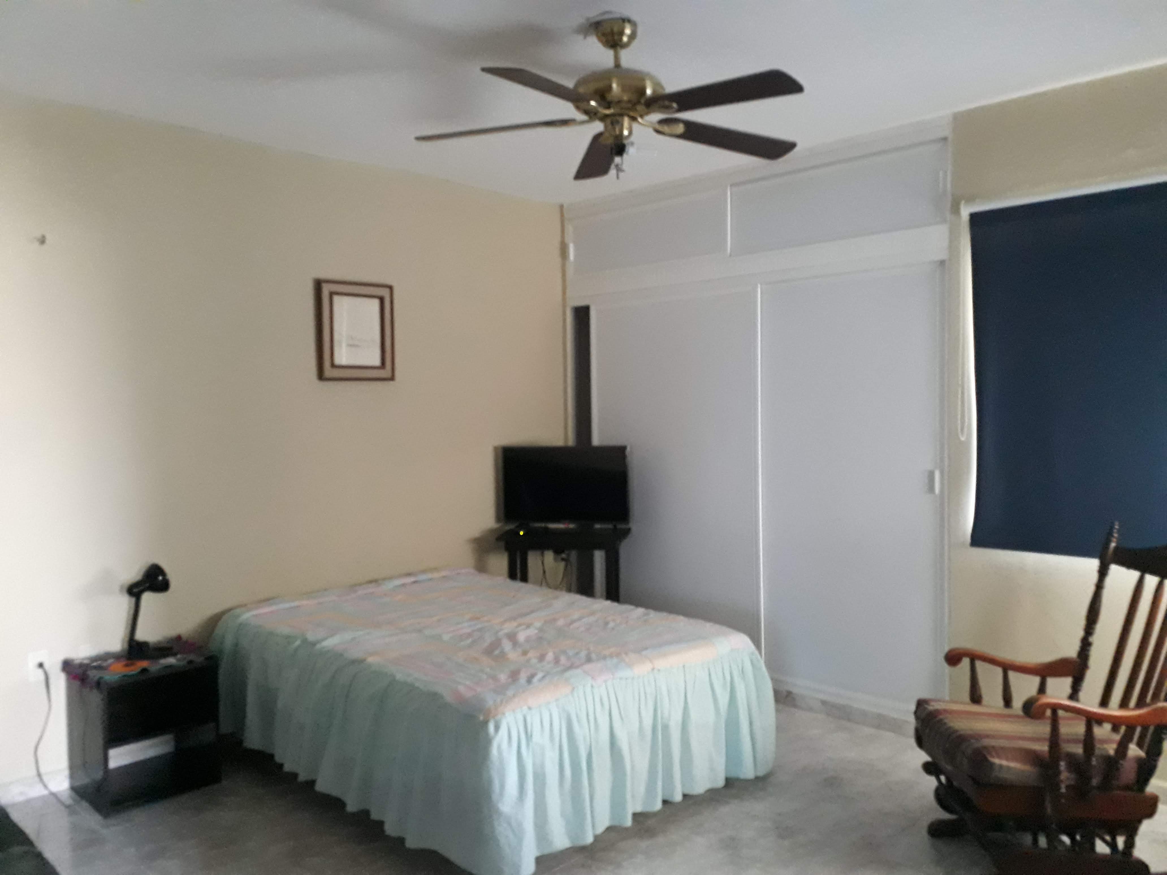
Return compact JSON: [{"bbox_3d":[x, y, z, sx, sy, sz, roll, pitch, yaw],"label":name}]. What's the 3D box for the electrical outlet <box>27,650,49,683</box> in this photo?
[{"bbox_3d":[-2.180,0.920,3.646,0.071,0.115,0.012,-3,4,-45],"label":"electrical outlet"}]

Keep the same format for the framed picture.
[{"bbox_3d":[-1.149,-0.535,4.610,0.422,0.495,0.035,-3,4,-45],"label":"framed picture"}]

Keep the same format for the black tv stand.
[{"bbox_3d":[-0.095,0.940,5.038,0.685,0.814,0.450,0,3,9],"label":"black tv stand"}]

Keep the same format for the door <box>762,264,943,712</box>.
[{"bbox_3d":[1.239,0.235,4.427,0.035,2.010,1.051,-3,4,-45],"label":"door"}]

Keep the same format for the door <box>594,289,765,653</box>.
[{"bbox_3d":[0.500,0.211,5.129,0.035,2.010,1.193,-3,4,-45],"label":"door"}]

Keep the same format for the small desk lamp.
[{"bbox_3d":[-1.779,0.706,3.735,0.165,0.370,0.120,-1,3,-15],"label":"small desk lamp"}]

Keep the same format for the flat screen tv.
[{"bbox_3d":[-0.098,0.263,5.019,0.710,0.425,0.070,0,3,9],"label":"flat screen tv"}]

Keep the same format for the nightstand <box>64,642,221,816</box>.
[{"bbox_3d":[-1.800,1.165,3.736,0.444,0.529,0.403,-3,4,-45],"label":"nightstand"}]

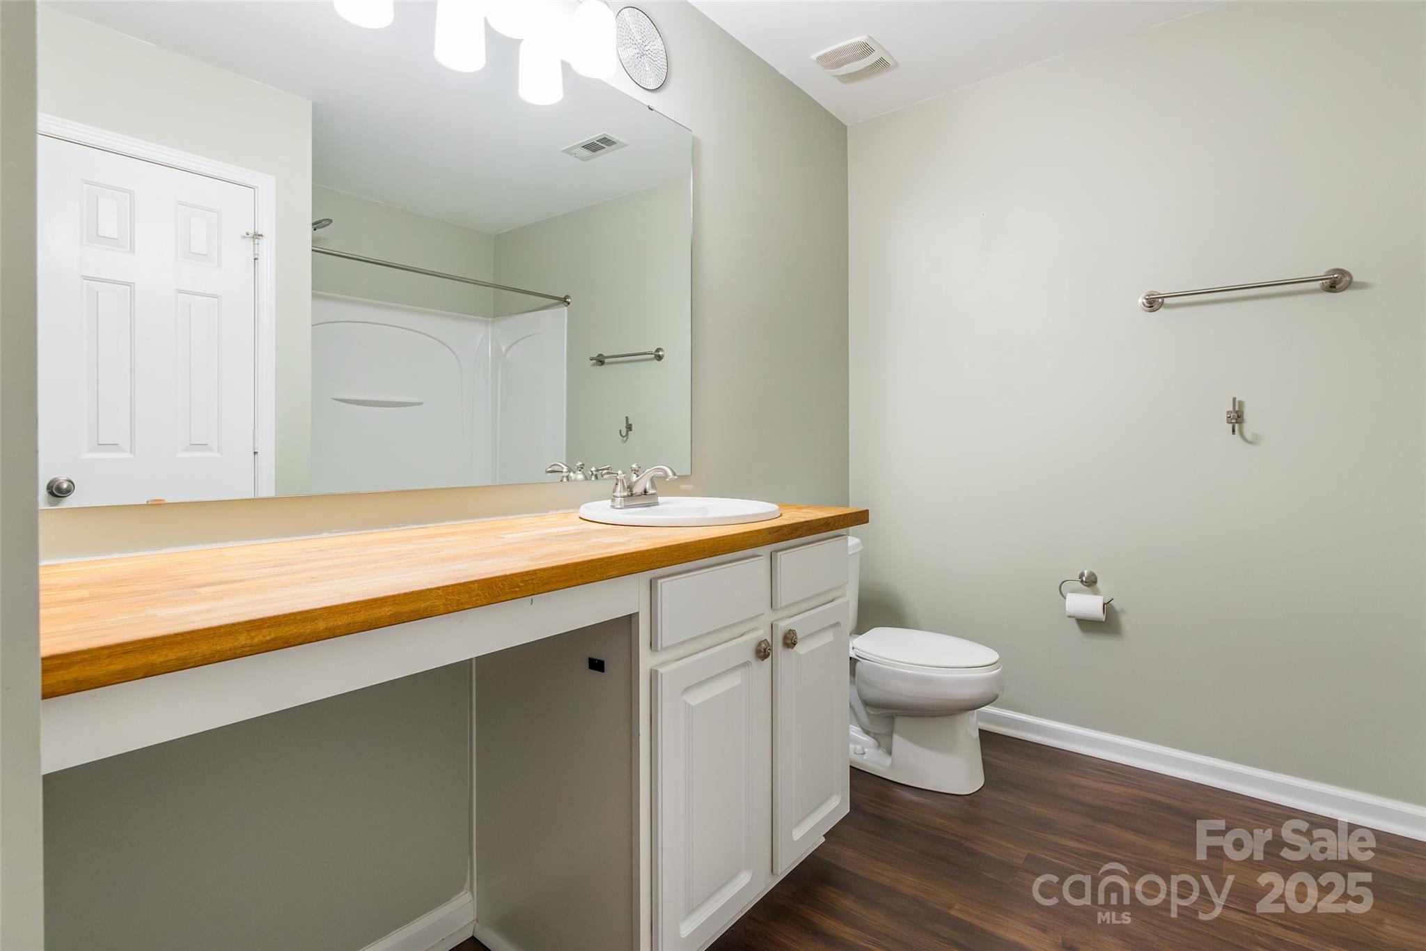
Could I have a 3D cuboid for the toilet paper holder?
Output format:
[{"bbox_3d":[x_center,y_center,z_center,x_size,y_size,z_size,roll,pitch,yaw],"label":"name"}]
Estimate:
[{"bbox_3d":[1.303,0.392,2.216,0.168,0.109,0.071,2,3,38],"label":"toilet paper holder"}]

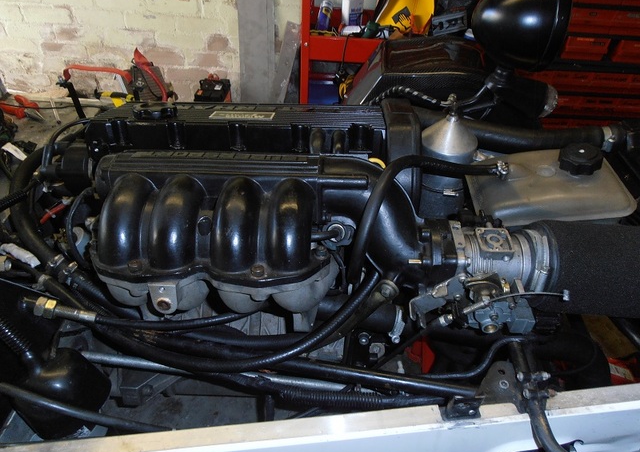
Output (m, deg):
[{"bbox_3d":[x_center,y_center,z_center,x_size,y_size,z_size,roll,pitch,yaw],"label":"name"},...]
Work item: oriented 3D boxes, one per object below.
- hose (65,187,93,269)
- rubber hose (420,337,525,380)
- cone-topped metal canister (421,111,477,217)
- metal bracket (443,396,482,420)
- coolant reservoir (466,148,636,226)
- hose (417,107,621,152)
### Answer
[{"bbox_3d":[-0.331,0.002,0.610,0.037,0.082,0.085,-3,35,-11],"label":"hose"},{"bbox_3d":[0.212,0.186,0.616,0.135,0.065,0.035,0,34,-6],"label":"rubber hose"},{"bbox_3d":[0.213,-0.090,0.748,0.092,0.195,0.092,0,25,0],"label":"cone-topped metal canister"},{"bbox_3d":[0.149,0.191,0.465,0.042,0.028,0.028,0,34,-6],"label":"metal bracket"},{"bbox_3d":[0.331,-0.054,0.664,0.205,0.125,0.165,0,34,-6],"label":"coolant reservoir"},{"bbox_3d":[0.345,-0.159,0.759,0.375,0.053,0.065,4,34,0],"label":"hose"}]

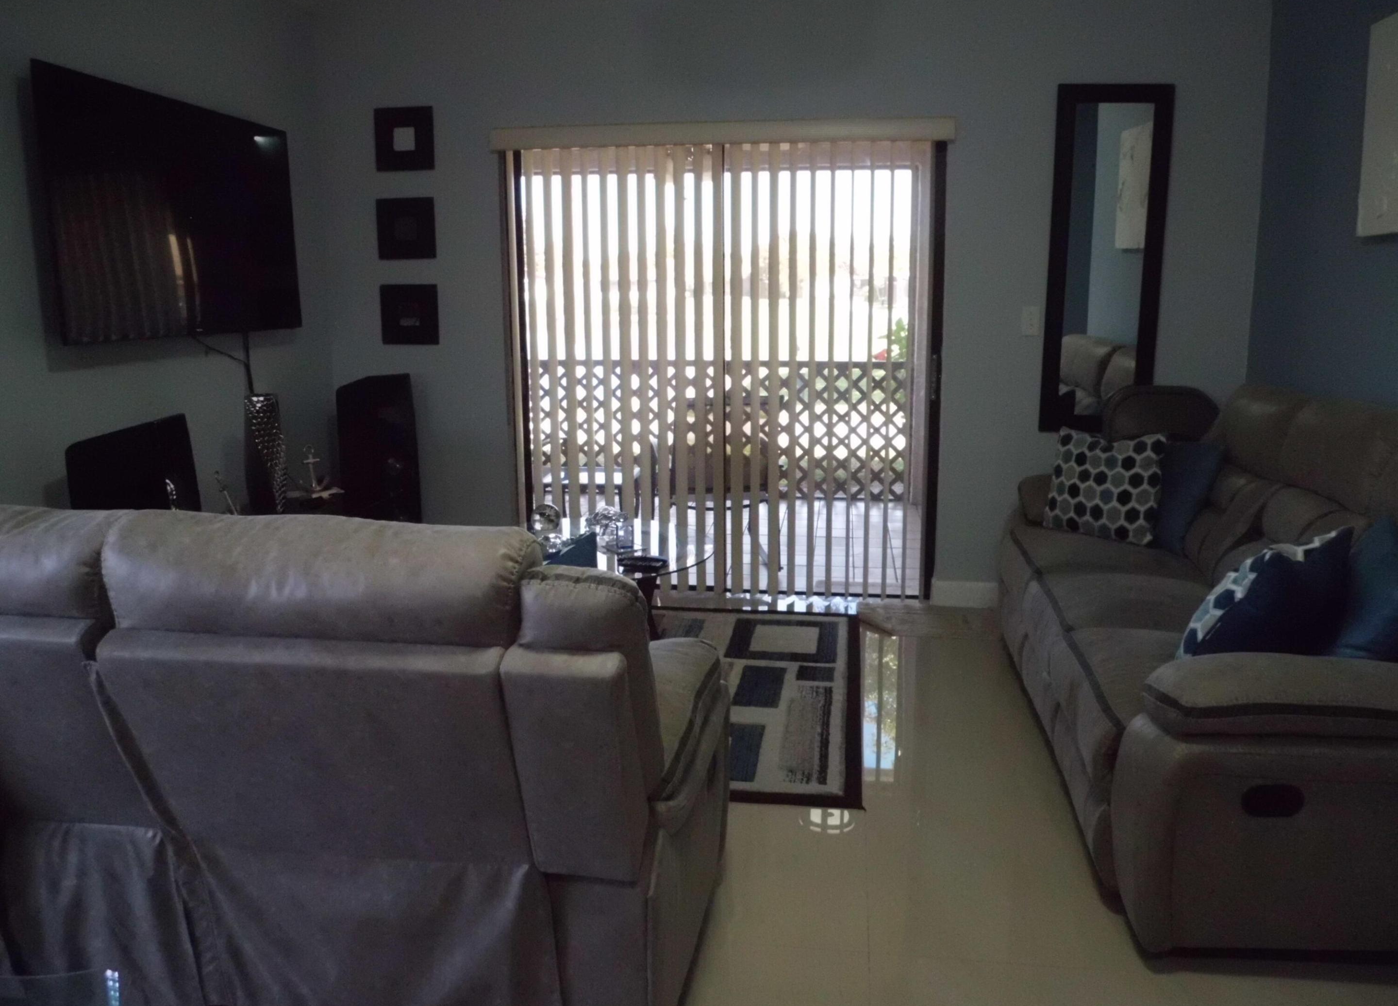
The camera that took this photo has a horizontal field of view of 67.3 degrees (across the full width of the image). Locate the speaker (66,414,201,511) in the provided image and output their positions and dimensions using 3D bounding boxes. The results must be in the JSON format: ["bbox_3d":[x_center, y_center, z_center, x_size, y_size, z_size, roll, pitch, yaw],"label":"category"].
[{"bbox_3d":[-1.582,0.243,3.025,0.305,0.985,0.200,-2,12,-10],"label":"speaker"}]

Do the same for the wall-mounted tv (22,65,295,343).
[{"bbox_3d":[-1.708,-0.940,3.502,0.055,0.749,1.306,1,11,8],"label":"wall-mounted tv"}]

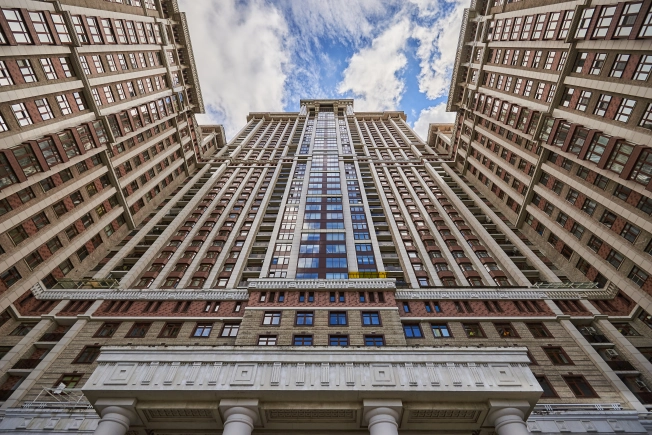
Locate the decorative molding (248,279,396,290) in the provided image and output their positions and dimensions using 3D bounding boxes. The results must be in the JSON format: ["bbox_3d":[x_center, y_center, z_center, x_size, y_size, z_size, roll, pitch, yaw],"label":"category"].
[{"bbox_3d":[-0.522,9.022,38.565,19.800,1.450,1.000,0,-59,0],"label":"decorative molding"}]

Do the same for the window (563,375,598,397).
[{"bbox_3d":[24.095,16.055,27.469,1.918,2.030,0.200,0,-59,1],"label":"window"}]

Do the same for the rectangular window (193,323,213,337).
[{"bbox_3d":[-14.073,12.962,33.216,1.946,1.974,0.200,0,-59,1],"label":"rectangular window"}]

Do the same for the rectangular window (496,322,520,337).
[{"bbox_3d":[22.027,13.791,35.273,2.150,2.120,0.220,0,-59,0],"label":"rectangular window"}]

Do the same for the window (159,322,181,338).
[{"bbox_3d":[-17.716,12.968,33.260,1.980,2.002,0.200,0,-59,1],"label":"window"}]

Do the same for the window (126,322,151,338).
[{"bbox_3d":[-21.381,12.985,33.287,2.002,1.988,0.200,0,-59,1],"label":"window"}]

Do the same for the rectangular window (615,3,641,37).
[{"bbox_3d":[34.996,-22.826,33.604,0.250,2.250,3.300,-2,-59,1],"label":"rectangular window"}]

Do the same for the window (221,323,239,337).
[{"bbox_3d":[-11.661,13.821,35.393,2.150,2.120,0.220,0,-59,0],"label":"window"}]

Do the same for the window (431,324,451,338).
[{"bbox_3d":[14.133,13.827,35.253,2.150,2.120,0.220,0,-59,0],"label":"window"}]

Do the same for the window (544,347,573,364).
[{"bbox_3d":[25.932,15.522,32.374,2.150,2.120,0.220,0,-59,0],"label":"window"}]

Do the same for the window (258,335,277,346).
[{"bbox_3d":[-6.462,13.823,31.578,2.150,2.120,0.220,0,-59,0],"label":"window"}]

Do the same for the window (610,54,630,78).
[{"bbox_3d":[34.167,-17.525,33.641,0.200,1.745,2.270,0,-59,1],"label":"window"}]

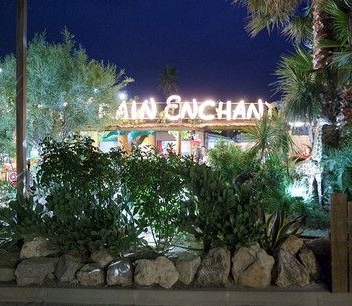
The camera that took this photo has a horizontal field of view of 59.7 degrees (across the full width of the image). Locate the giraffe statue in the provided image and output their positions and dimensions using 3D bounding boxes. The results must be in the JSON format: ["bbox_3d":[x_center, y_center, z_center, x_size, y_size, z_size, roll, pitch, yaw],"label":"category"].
[{"bbox_3d":[3.480,0.220,7.800,0.880,2.150,0.400,0,0,14],"label":"giraffe statue"}]

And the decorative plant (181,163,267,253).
[{"bbox_3d":[0.660,0.750,4.250,1.150,1.220,1.000,0,0,0],"label":"decorative plant"}]

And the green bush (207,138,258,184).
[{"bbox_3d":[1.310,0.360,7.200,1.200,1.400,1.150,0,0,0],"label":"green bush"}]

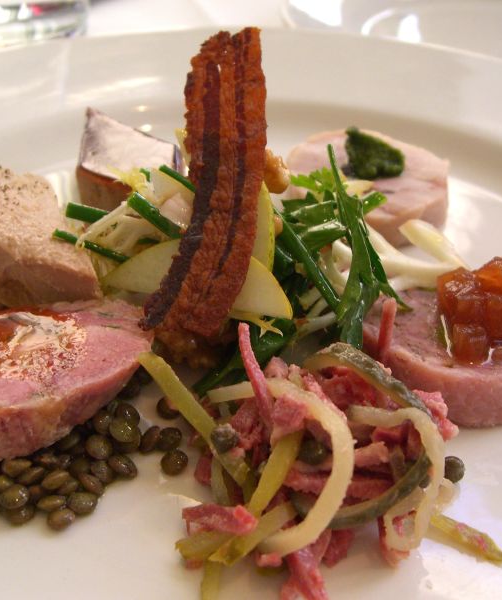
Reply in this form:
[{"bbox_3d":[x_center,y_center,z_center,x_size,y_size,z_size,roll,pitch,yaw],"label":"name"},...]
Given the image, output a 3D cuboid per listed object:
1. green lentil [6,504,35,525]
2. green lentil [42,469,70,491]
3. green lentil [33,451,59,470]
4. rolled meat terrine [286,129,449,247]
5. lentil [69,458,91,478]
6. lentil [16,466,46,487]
[{"bbox_3d":[-0.043,0.040,0.164,0.006,0.003,0.006,1,37,-1],"label":"green lentil"},{"bbox_3d":[-0.037,0.034,0.168,0.006,0.003,0.006,-28,-6,20],"label":"green lentil"},{"bbox_3d":[-0.040,0.031,0.172,0.006,0.003,0.006,5,15,-4],"label":"green lentil"},{"bbox_3d":[0.036,-0.035,0.271,0.050,0.012,0.054,1,35,0],"label":"rolled meat terrine"},{"bbox_3d":[-0.033,0.033,0.172,0.006,0.003,0.006,1,37,-1],"label":"lentil"},{"bbox_3d":[-0.042,0.034,0.169,0.006,0.003,0.006,-29,-3,20],"label":"lentil"}]

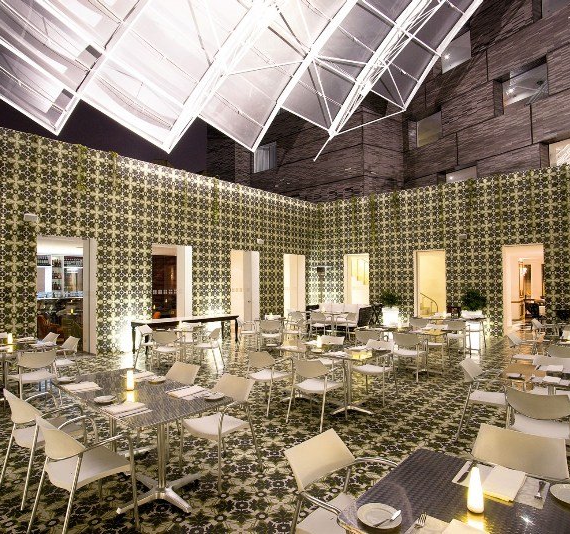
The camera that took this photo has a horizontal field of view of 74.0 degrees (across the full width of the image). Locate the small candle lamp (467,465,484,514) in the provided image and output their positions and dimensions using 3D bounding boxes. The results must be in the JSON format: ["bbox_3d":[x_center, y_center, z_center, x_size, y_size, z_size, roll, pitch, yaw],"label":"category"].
[{"bbox_3d":[0.792,0.920,1.570,0.066,0.175,0.066,-2,-2,41],"label":"small candle lamp"}]

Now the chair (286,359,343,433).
[{"bbox_3d":[0.368,1.434,4.465,0.545,0.785,0.525,-1,-2,41],"label":"chair"}]

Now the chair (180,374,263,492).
[{"bbox_3d":[-0.557,1.394,3.300,0.545,0.785,0.525,-2,-3,43],"label":"chair"}]

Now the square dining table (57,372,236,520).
[{"bbox_3d":[-1.304,1.420,3.224,1.673,0.726,0.790,-2,-2,41],"label":"square dining table"}]

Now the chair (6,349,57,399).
[{"bbox_3d":[-3.217,1.439,4.840,0.525,0.785,0.545,-1,-2,41],"label":"chair"}]

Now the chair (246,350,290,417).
[{"bbox_3d":[-0.208,1.449,4.955,0.545,0.785,0.525,-2,-3,44],"label":"chair"}]

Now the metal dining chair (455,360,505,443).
[{"bbox_3d":[2.173,1.423,4.012,0.525,0.785,0.545,-1,-2,40],"label":"metal dining chair"}]

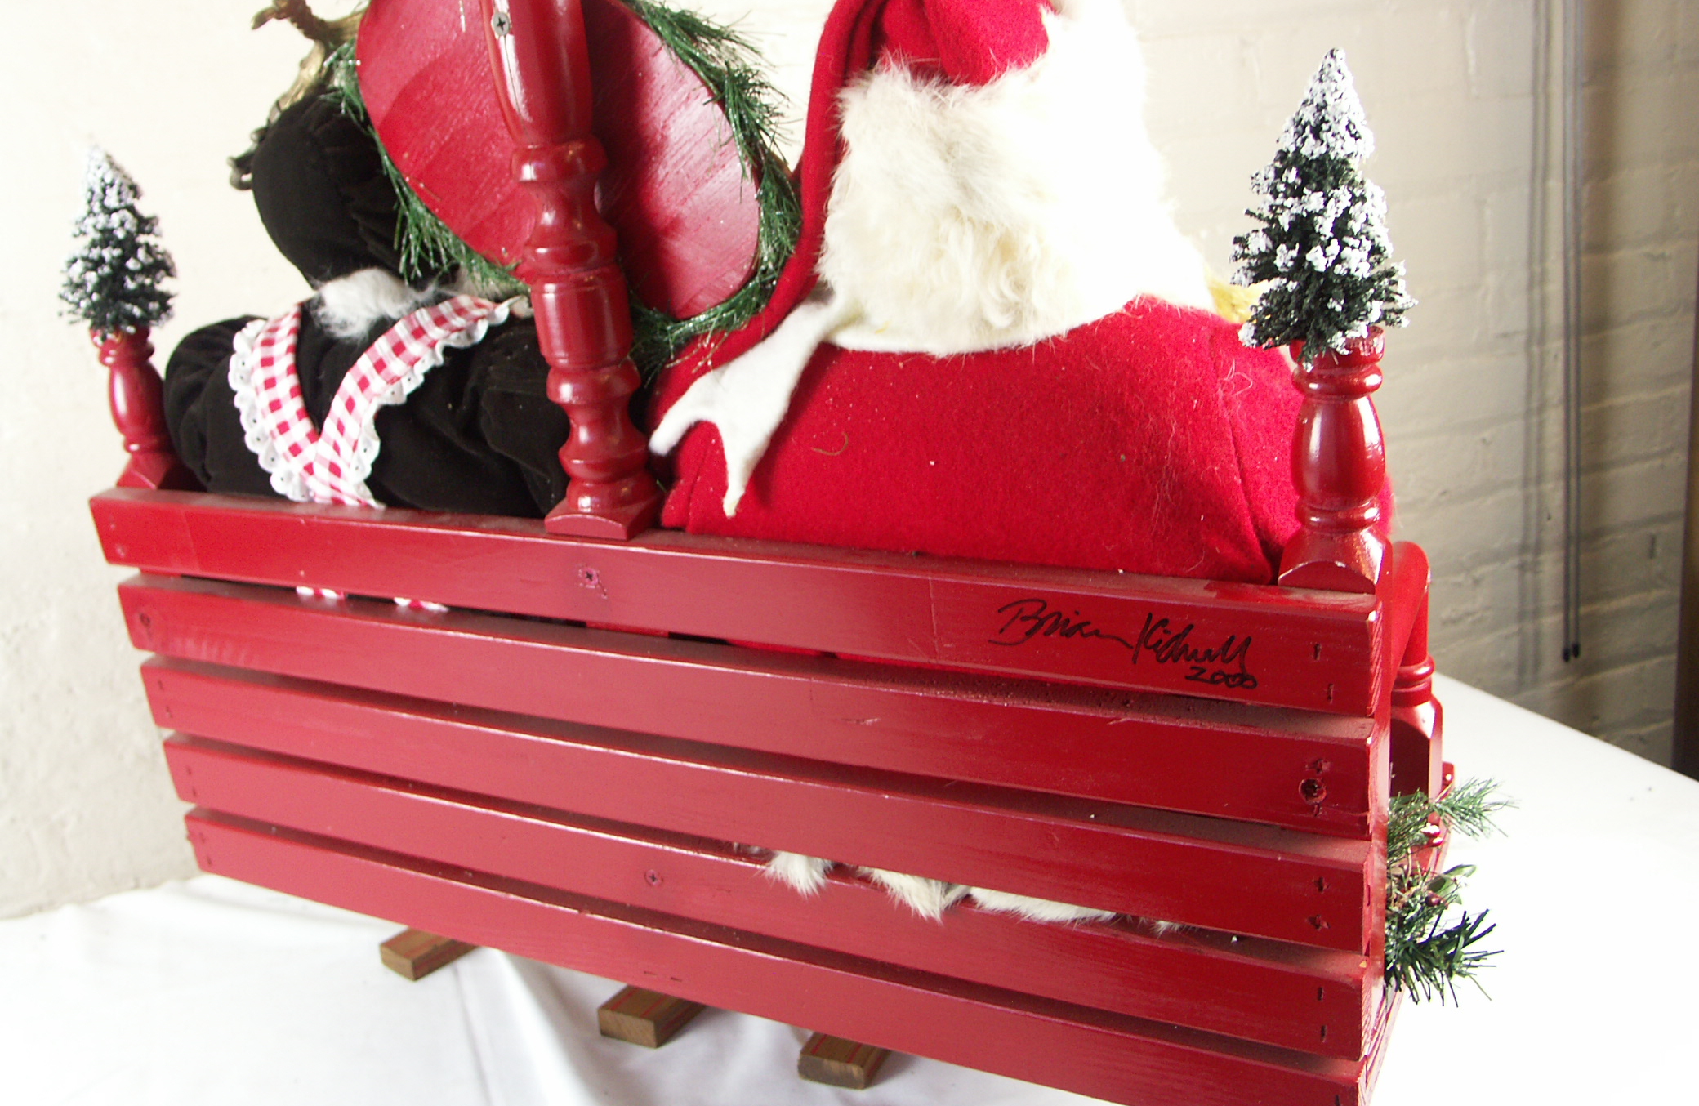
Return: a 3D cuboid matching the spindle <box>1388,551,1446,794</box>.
[{"bbox_3d":[0.279,0.060,0.769,0.037,0.135,0.037,5,23,27],"label":"spindle"}]

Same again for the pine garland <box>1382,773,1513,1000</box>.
[{"bbox_3d":[0.256,0.133,0.692,0.085,0.085,0.130,5,23,27],"label":"pine garland"}]

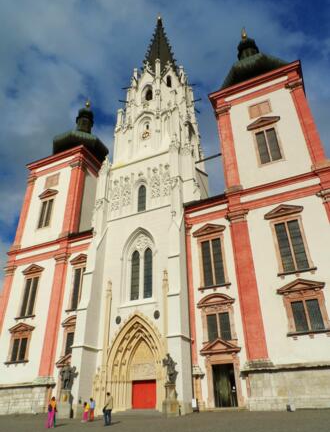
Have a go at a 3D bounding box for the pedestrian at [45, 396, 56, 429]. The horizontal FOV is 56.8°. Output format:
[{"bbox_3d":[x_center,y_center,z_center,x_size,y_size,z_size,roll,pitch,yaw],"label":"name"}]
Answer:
[{"bbox_3d":[-7.096,12.456,19.349,0.550,1.630,0.400,3,-30,-7],"label":"pedestrian"}]

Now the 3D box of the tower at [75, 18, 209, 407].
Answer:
[{"bbox_3d":[-1.583,-12.368,50.244,12.600,74.500,14.200,-14,-30,22],"label":"tower"}]

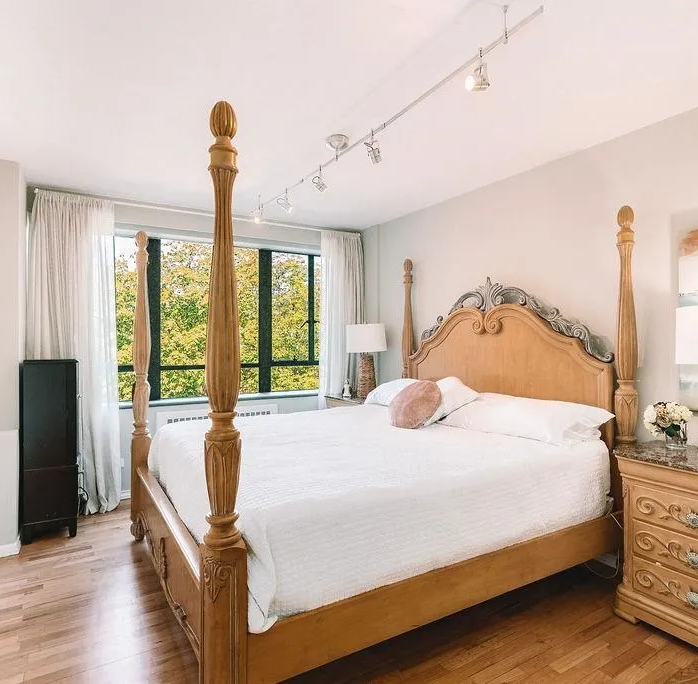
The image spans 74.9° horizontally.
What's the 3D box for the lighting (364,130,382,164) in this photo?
[{"bbox_3d":[0.123,-1.017,2.380,0.085,0.165,0.100,0,0,41],"label":"lighting"}]

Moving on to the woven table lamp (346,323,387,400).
[{"bbox_3d":[0.177,0.177,4.470,0.385,0.745,0.385,0,0,0],"label":"woven table lamp"}]

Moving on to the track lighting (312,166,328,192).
[{"bbox_3d":[-0.185,-1.017,2.850,0.105,0.155,0.085,0,0,-24],"label":"track lighting"}]

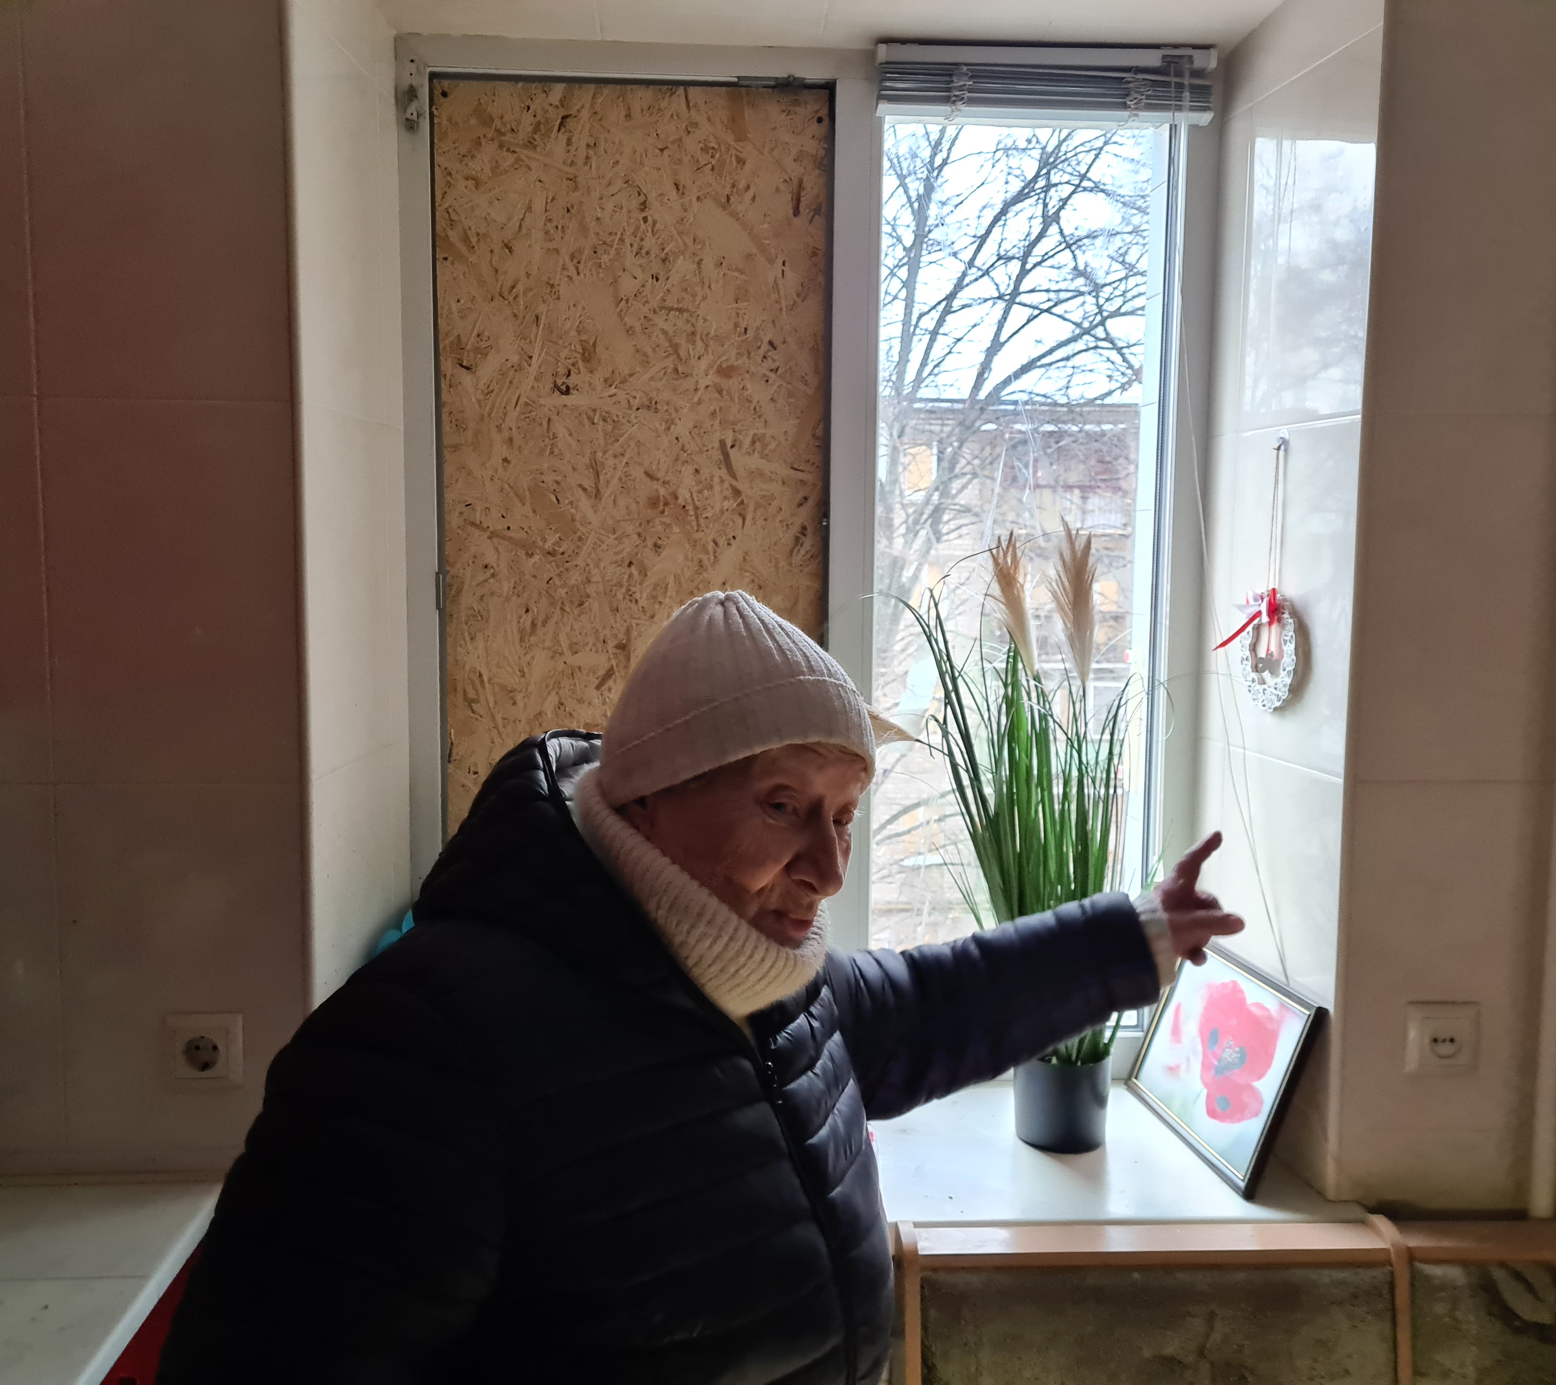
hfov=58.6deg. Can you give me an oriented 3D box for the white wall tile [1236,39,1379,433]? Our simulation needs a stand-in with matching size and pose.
[{"bbox_3d":[0.610,-0.512,1.601,0.010,0.400,0.270,-1,6,-10],"label":"white wall tile"}]

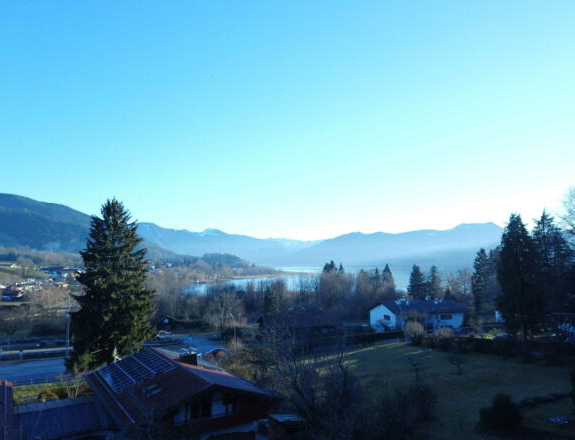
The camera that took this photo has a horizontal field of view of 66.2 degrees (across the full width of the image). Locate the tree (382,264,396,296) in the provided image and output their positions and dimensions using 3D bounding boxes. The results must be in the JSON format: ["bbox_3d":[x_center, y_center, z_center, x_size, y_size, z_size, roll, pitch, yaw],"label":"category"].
[{"bbox_3d":[36.173,24.973,156.325,5.140,18.290,5.140,-1,-6,13],"label":"tree"}]

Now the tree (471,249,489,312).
[{"bbox_3d":[58.254,19.545,133.742,5.460,21.760,5.460,-2,-6,23],"label":"tree"}]

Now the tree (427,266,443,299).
[{"bbox_3d":[50.138,24.474,150.345,5.630,17.130,5.630,-2,-6,18],"label":"tree"}]

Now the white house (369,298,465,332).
[{"bbox_3d":[33.164,24.557,113.631,19.890,6.120,13.440,2,-6,-18],"label":"white house"}]

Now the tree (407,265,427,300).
[{"bbox_3d":[42.843,23.742,146.397,6.640,17.830,6.640,-2,-6,16],"label":"tree"}]

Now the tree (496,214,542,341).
[{"bbox_3d":[49.601,12.423,94.243,9.620,27.360,9.620,-3,-6,27],"label":"tree"}]

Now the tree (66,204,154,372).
[{"bbox_3d":[-24.098,9.637,60.354,11.500,25.400,11.500,2,-6,-21],"label":"tree"}]

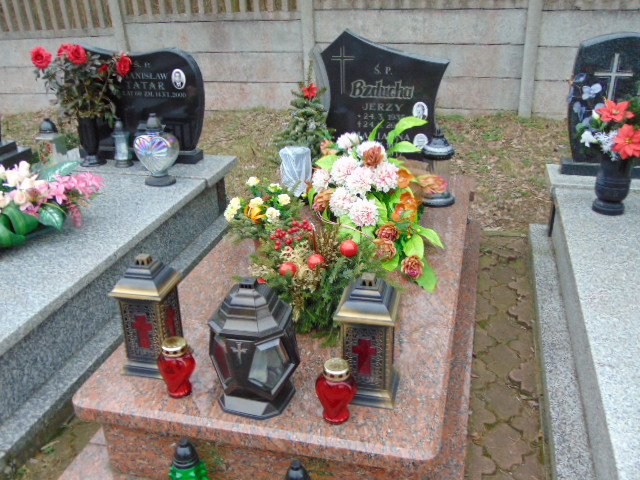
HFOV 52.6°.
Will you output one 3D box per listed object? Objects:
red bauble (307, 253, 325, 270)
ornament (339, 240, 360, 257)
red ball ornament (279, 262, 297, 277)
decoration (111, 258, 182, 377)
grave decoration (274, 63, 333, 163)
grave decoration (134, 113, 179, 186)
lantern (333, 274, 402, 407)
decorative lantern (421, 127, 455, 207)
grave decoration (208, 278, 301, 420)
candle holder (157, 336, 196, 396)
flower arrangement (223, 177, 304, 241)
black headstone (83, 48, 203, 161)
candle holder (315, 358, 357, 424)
[{"bbox_3d":[-0.011,0.062,1.864,0.051,0.051,0.051,-1,24,1],"label":"red bauble"},{"bbox_3d":[0.084,0.025,1.838,0.051,0.051,0.051,5,25,14],"label":"ornament"},{"bbox_3d":[-0.093,0.091,1.920,0.050,0.050,0.050,5,25,14],"label":"red ball ornament"},{"bbox_3d":[-0.445,0.189,1.707,0.143,0.322,0.143,4,25,11],"label":"decoration"},{"bbox_3d":[-0.062,-0.538,3.011,0.275,0.566,0.265,5,25,14],"label":"grave decoration"},{"bbox_3d":[-0.770,-0.438,3.064,0.243,0.332,0.158,1,24,6],"label":"grave decoration"},{"bbox_3d":[0.118,0.228,1.585,0.147,0.323,0.147,4,25,12],"label":"lantern"},{"bbox_3d":[0.507,-0.317,2.778,0.148,0.326,0.148,5,25,14],"label":"decorative lantern"},{"bbox_3d":[-0.161,0.241,1.575,0.212,0.322,0.212,4,25,12],"label":"grave decoration"},{"bbox_3d":[-0.354,0.318,1.629,0.094,0.145,0.076,3,25,11],"label":"candle holder"},{"bbox_3d":[-0.207,-0.101,2.417,0.296,0.260,0.265,5,25,14],"label":"flower arrangement"},{"bbox_3d":[-0.967,-0.719,3.385,0.765,0.592,0.143,5,25,14],"label":"black headstone"},{"bbox_3d":[0.041,0.354,1.526,0.095,0.145,0.076,1,24,6],"label":"candle holder"}]

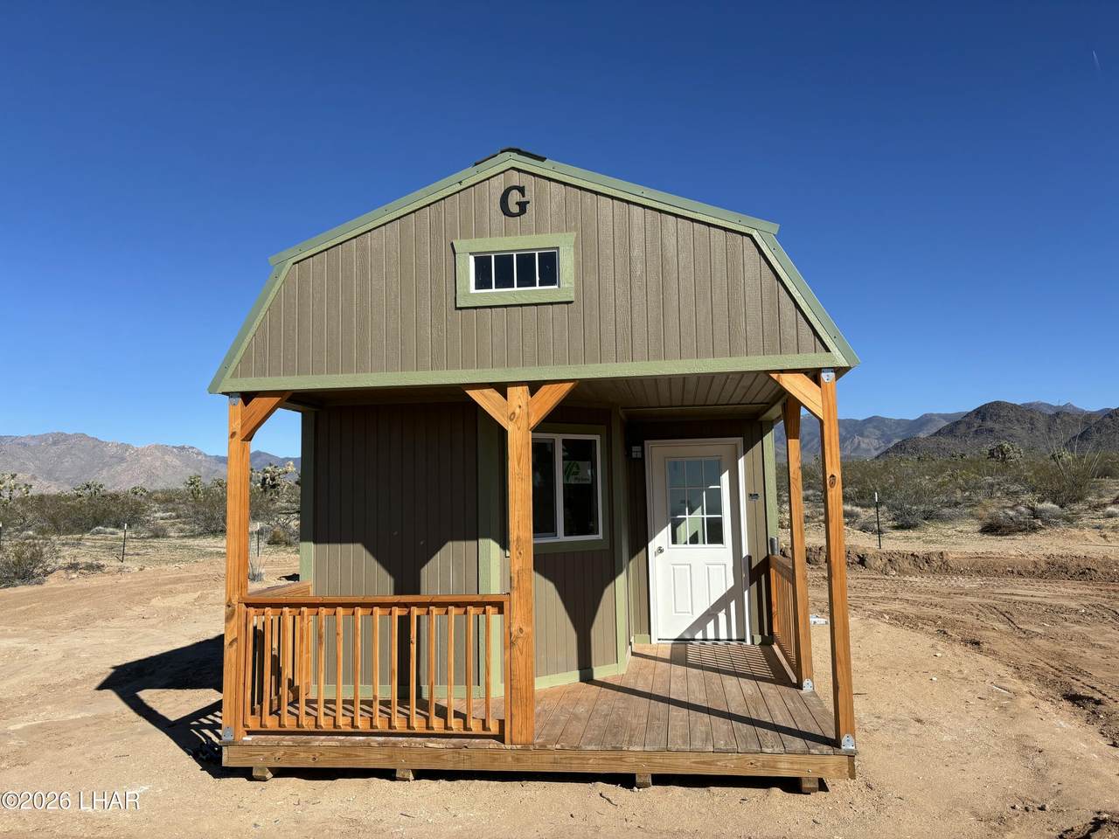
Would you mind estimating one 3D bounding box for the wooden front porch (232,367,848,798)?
[{"bbox_3d":[-0.005,1.159,7.101,3.985,2.490,3.680,-2,-6,7],"label":"wooden front porch"}]

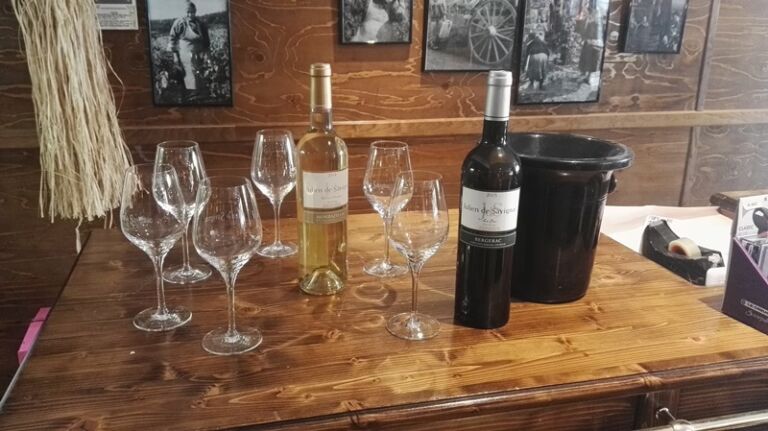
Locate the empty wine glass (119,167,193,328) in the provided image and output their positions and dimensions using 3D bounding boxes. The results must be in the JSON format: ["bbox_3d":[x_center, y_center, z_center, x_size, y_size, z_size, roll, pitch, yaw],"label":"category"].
[{"bbox_3d":[-0.281,0.039,0.705,0.075,0.199,0.075,-6,19,-22],"label":"empty wine glass"}]

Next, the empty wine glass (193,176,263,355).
[{"bbox_3d":[-0.177,0.057,0.656,0.075,0.199,0.075,-3,18,-15],"label":"empty wine glass"}]

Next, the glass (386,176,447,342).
[{"bbox_3d":[0.041,0.048,0.704,0.075,0.199,0.075,3,17,4],"label":"glass"}]

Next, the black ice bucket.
[{"bbox_3d":[0.242,0.002,0.847,0.210,0.214,0.210,7,18,16],"label":"black ice bucket"}]

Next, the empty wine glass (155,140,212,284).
[{"bbox_3d":[-0.297,-0.006,0.845,0.075,0.199,0.075,-5,19,-19],"label":"empty wine glass"}]

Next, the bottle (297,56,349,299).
[{"bbox_3d":[-0.087,-0.049,0.801,0.075,0.319,0.075,1,17,0],"label":"bottle"}]

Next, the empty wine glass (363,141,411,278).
[{"bbox_3d":[0.006,-0.010,0.885,0.075,0.199,0.075,2,17,0],"label":"empty wine glass"}]

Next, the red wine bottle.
[{"bbox_3d":[0.134,-0.017,0.720,0.075,0.319,0.075,5,18,10],"label":"red wine bottle"}]

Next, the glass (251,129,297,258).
[{"bbox_3d":[-0.180,-0.036,0.952,0.075,0.199,0.075,-2,18,-11],"label":"glass"}]

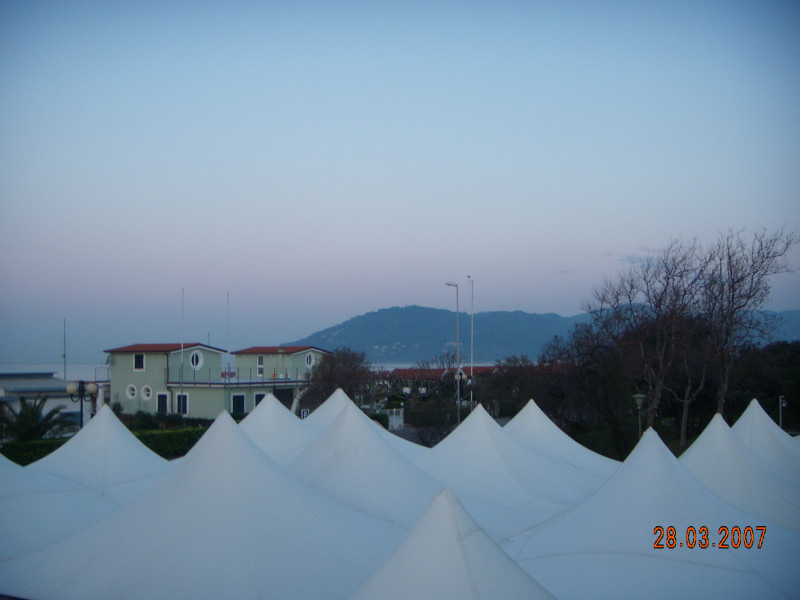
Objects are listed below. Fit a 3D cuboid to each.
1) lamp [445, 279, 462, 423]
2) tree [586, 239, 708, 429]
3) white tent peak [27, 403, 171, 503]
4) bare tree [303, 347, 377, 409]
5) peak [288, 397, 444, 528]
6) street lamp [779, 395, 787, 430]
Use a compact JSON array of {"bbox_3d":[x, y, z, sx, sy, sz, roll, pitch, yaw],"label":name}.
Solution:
[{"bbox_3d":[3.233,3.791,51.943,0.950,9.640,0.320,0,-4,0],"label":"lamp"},{"bbox_3d":[13.653,2.443,47.829,6.600,11.610,6.000,0,-4,0],"label":"tree"},{"bbox_3d":[-6.634,3.207,19.740,3.300,1.680,3.300,-2,-5,27],"label":"white tent peak"},{"bbox_3d":[-4.342,6.336,62.004,5.100,6.090,4.800,0,-4,0],"label":"bare tree"},{"bbox_3d":[-0.980,2.954,17.437,3.500,1.790,3.500,-2,-5,27],"label":"peak"},{"bbox_3d":[14.814,5.461,33.944,0.340,3.600,0.250,0,-4,0],"label":"street lamp"}]

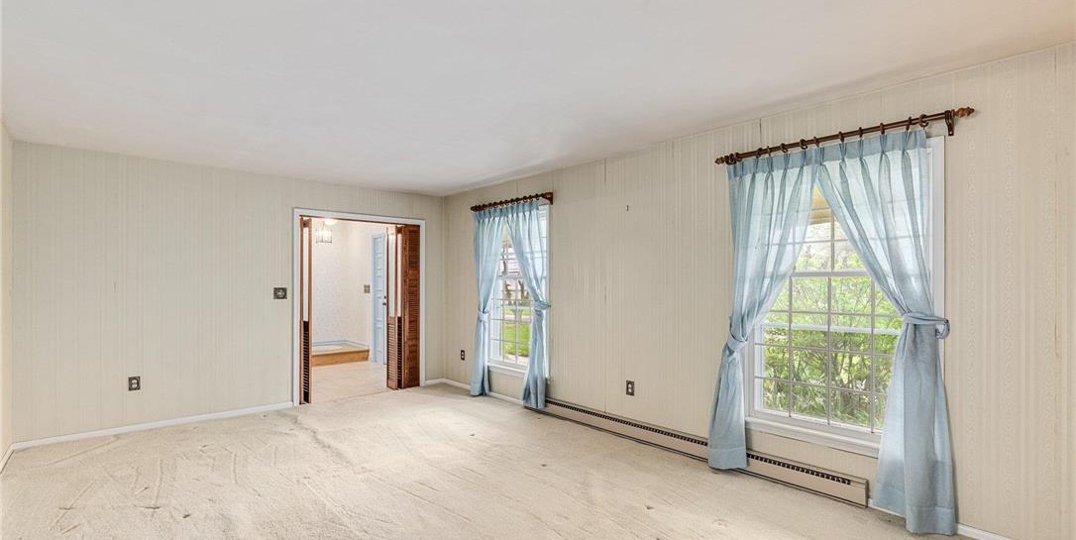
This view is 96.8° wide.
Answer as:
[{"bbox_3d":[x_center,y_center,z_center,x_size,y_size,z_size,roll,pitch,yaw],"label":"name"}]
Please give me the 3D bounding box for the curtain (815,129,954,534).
[{"bbox_3d":[1.910,0.314,2.675,0.177,2.106,0.641,1,-1,-42],"label":"curtain"}]

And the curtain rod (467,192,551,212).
[{"bbox_3d":[-0.313,-0.713,5.196,0.106,0.101,1.394,1,-1,-42],"label":"curtain rod"}]

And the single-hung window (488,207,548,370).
[{"bbox_3d":[-0.226,0.235,5.238,0.111,1.742,1.096,1,-1,-42],"label":"single-hung window"}]

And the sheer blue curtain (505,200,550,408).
[{"bbox_3d":[-0.133,0.350,4.940,0.151,2.081,0.641,1,-1,-42],"label":"sheer blue curtain"}]

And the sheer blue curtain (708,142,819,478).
[{"bbox_3d":[1.473,0.322,3.172,0.157,2.099,0.692,1,-1,-42],"label":"sheer blue curtain"}]

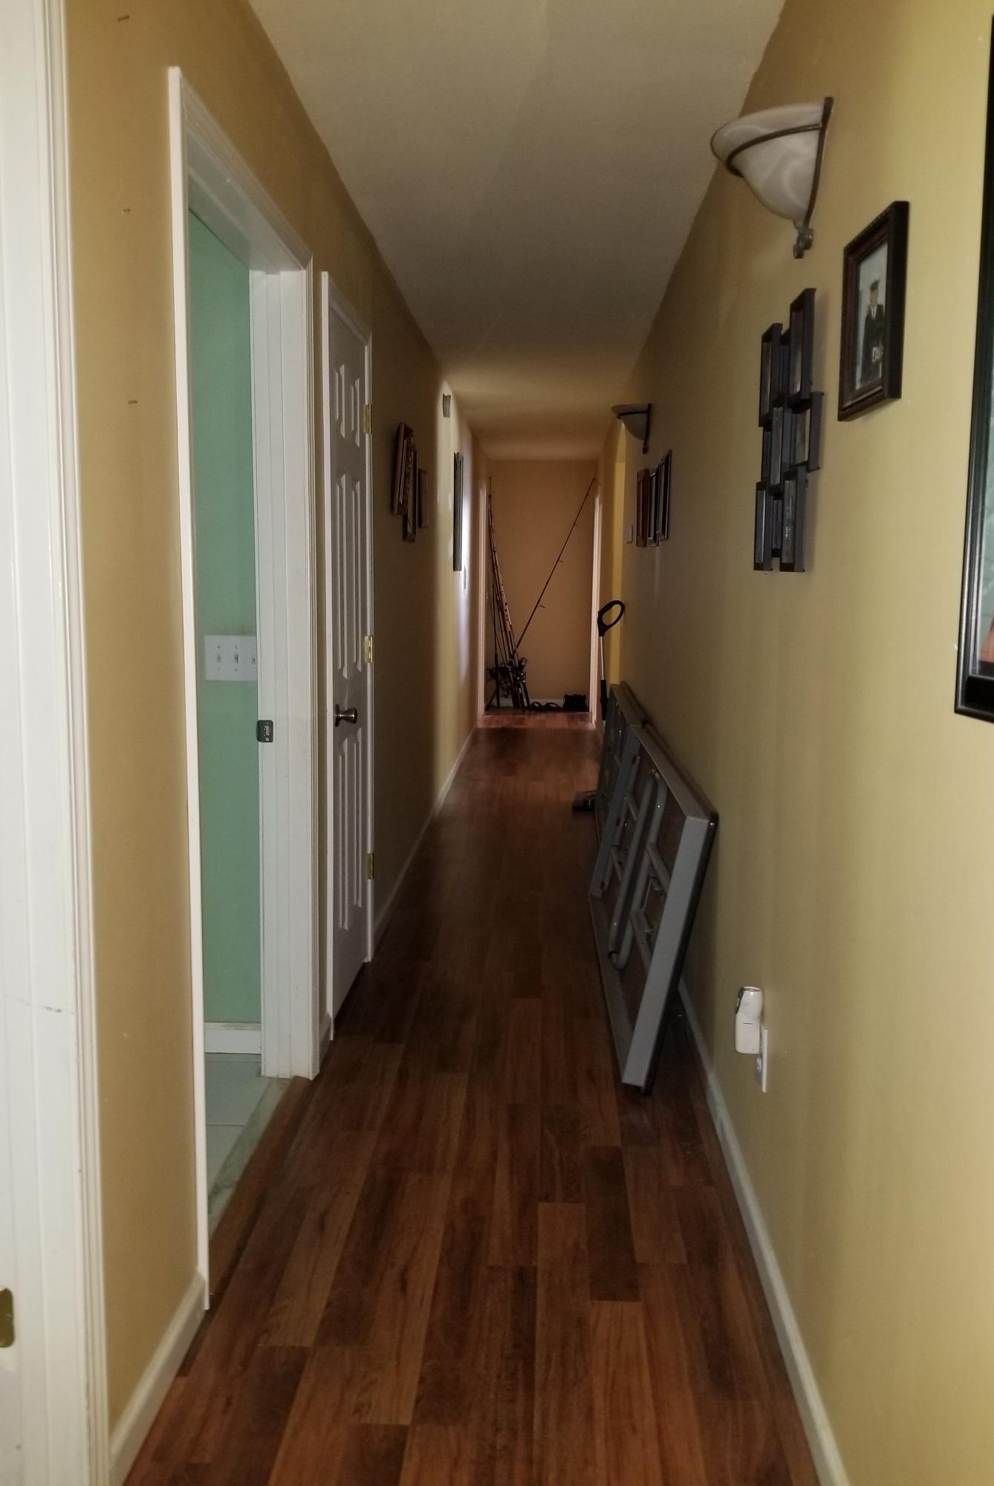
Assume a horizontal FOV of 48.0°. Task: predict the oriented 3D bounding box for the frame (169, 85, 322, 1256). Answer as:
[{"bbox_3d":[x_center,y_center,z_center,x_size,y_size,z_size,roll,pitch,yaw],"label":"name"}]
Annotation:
[{"bbox_3d":[-0.562,-0.082,2.381,0.147,2.100,0.985,1,8,2],"label":"frame"}]

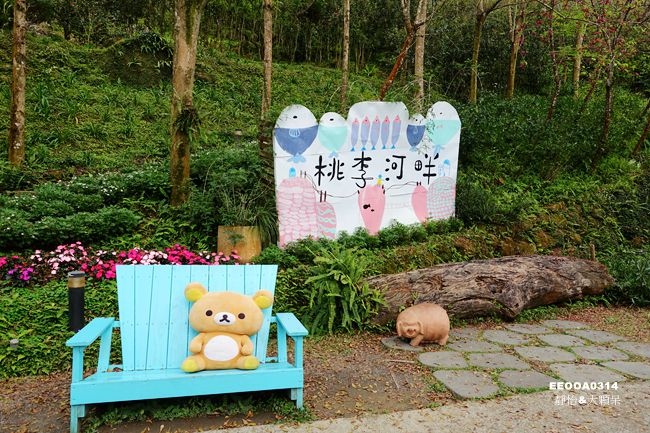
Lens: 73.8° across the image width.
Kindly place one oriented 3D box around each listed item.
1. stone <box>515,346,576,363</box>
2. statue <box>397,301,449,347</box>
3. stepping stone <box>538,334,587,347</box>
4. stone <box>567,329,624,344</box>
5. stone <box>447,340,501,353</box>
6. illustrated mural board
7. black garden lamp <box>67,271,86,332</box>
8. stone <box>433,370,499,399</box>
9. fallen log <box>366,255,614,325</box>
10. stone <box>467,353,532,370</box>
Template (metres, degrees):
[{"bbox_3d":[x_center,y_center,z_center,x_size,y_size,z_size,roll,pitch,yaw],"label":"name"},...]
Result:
[{"bbox_3d":[2.300,1.425,4.450,0.550,0.050,0.490,0,0,-2],"label":"stone"},{"bbox_3d":[1.132,1.193,4.930,0.630,0.460,0.470,0,0,-44],"label":"statue"},{"bbox_3d":[2.880,1.516,5.243,0.530,0.045,0.520,1,-1,-8],"label":"stepping stone"},{"bbox_3d":[3.260,1.429,5.150,0.520,0.050,0.510,0,0,-10],"label":"stone"},{"bbox_3d":[1.686,1.488,4.913,0.570,0.045,0.460,1,-1,-6],"label":"stone"},{"bbox_3d":[0.776,-0.776,8.000,3.470,2.680,0.060,-2,0,-6],"label":"illustrated mural board"},{"bbox_3d":[-2.605,0.935,4.550,0.170,0.720,0.170,0,0,0],"label":"black garden lamp"},{"bbox_3d":[1.236,1.465,3.783,0.510,0.045,0.630,1,-1,-3],"label":"stone"},{"bbox_3d":[2.859,1.101,6.968,4.700,0.850,0.820,1,-1,-21],"label":"fallen log"},{"bbox_3d":[1.751,1.483,4.408,0.560,0.045,0.490,1,-1,-3],"label":"stone"}]

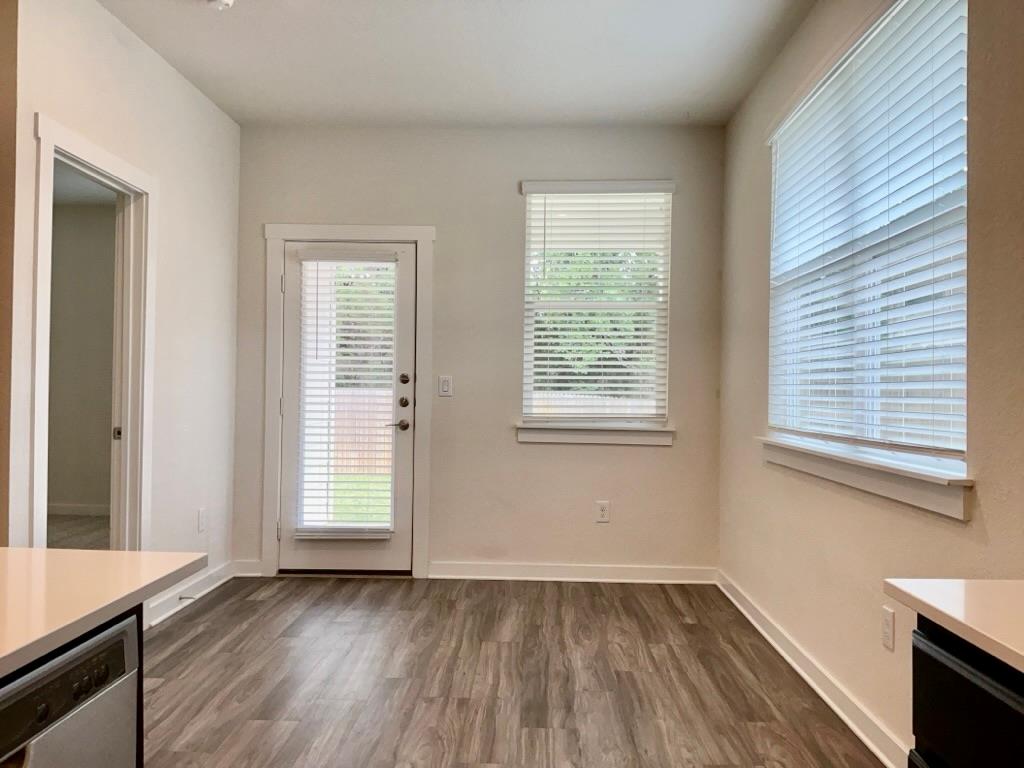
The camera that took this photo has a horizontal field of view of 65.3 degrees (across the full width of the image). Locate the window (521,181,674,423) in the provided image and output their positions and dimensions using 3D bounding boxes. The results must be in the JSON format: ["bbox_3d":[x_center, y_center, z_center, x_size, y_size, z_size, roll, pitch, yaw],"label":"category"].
[{"bbox_3d":[0.507,-0.495,4.827,0.912,1.442,0.070,1,0,2],"label":"window"}]

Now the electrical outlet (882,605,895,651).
[{"bbox_3d":[1.177,0.771,2.507,0.011,0.126,0.080,1,0,2],"label":"electrical outlet"}]

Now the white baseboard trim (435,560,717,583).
[{"bbox_3d":[0.371,1.138,4.803,1.753,0.100,0.016,1,0,2],"label":"white baseboard trim"}]

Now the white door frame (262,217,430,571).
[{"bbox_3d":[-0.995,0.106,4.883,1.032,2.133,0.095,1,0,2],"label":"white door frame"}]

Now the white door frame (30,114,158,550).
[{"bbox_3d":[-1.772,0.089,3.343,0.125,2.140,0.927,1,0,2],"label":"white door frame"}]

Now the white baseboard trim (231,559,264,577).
[{"bbox_3d":[-1.607,1.115,4.863,0.176,0.100,0.016,1,0,2],"label":"white baseboard trim"}]

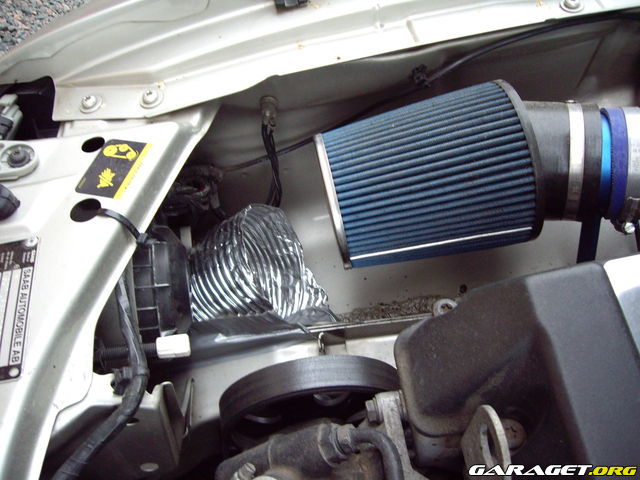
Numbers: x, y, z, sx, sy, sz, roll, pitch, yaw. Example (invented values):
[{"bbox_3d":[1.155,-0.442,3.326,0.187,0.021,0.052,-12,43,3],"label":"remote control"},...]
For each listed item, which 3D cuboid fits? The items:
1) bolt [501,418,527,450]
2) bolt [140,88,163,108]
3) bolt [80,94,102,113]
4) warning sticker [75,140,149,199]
[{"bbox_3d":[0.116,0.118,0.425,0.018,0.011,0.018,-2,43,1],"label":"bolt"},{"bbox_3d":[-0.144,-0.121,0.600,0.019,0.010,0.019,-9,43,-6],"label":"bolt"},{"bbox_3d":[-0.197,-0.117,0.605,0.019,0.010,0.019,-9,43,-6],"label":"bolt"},{"bbox_3d":[-0.165,-0.058,0.566,0.041,0.001,0.065,6,49,13],"label":"warning sticker"}]

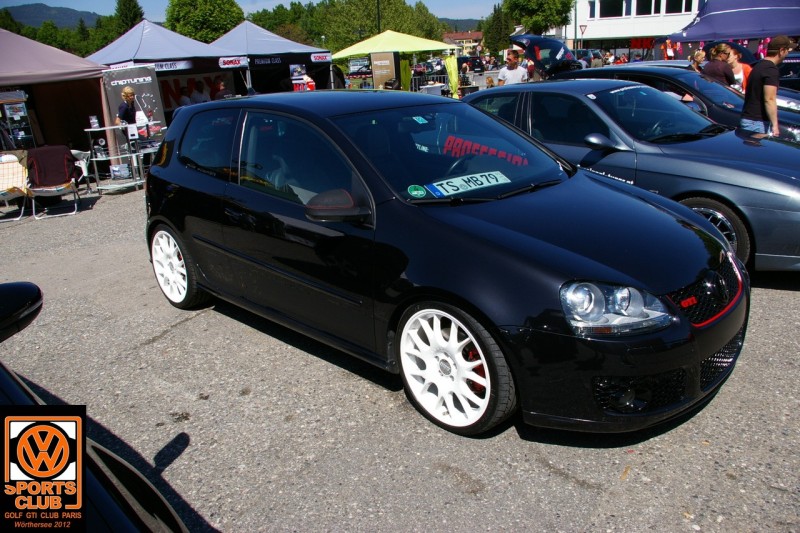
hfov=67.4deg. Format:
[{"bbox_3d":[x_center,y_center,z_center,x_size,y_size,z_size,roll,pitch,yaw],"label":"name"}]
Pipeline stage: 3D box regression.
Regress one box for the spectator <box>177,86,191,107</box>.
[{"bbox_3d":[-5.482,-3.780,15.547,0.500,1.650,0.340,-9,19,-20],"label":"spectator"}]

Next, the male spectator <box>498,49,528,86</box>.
[{"bbox_3d":[1.729,-2.352,9.168,0.540,1.790,0.330,2,18,17],"label":"male spectator"}]

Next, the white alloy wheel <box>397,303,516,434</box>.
[{"bbox_3d":[0.260,0.426,2.696,0.220,0.630,0.630,-18,23,-40],"label":"white alloy wheel"}]

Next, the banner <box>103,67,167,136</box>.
[{"bbox_3d":[-4.765,-2.557,10.953,1.000,2.030,0.200,-1,17,8],"label":"banner"}]

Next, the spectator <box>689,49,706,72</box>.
[{"bbox_3d":[4.658,-2.564,9.537,0.450,1.650,0.300,-12,19,-29],"label":"spectator"}]

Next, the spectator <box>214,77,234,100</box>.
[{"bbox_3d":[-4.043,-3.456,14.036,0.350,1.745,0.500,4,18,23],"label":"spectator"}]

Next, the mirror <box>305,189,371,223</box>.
[{"bbox_3d":[-0.302,-0.291,2.857,0.150,0.155,0.260,13,24,42],"label":"mirror"}]

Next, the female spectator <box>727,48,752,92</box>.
[{"bbox_3d":[5.249,-2.528,9.451,0.480,1.680,0.320,11,22,38],"label":"female spectator"}]

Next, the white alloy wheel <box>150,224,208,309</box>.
[{"bbox_3d":[-1.576,-0.025,4.362,0.635,0.635,0.230,13,23,43],"label":"white alloy wheel"}]

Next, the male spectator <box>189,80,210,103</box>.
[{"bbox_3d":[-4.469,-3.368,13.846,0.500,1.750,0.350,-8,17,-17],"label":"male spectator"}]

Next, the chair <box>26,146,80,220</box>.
[{"bbox_3d":[-4.932,-1.201,8.473,0.590,0.900,0.630,-11,18,-26],"label":"chair"}]

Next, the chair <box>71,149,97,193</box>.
[{"bbox_3d":[-5.699,-1.677,10.551,0.540,0.710,0.530,-6,17,-11],"label":"chair"}]

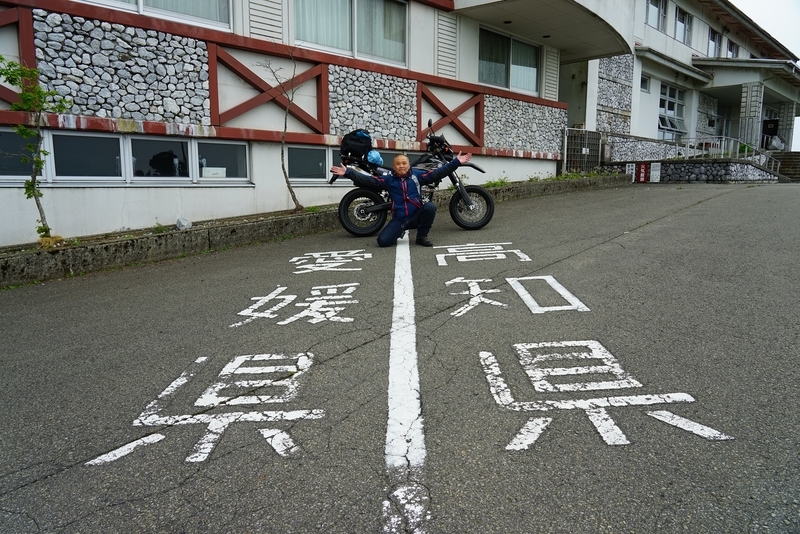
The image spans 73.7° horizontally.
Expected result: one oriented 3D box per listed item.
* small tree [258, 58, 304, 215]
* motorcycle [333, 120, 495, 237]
[{"bbox_3d":[-1.581,-1.792,7.117,0.600,2.080,0.520,0,8,0],"label":"small tree"},{"bbox_3d":[0.171,-1.110,6.825,2.120,1.360,0.800,-4,4,-8],"label":"motorcycle"}]

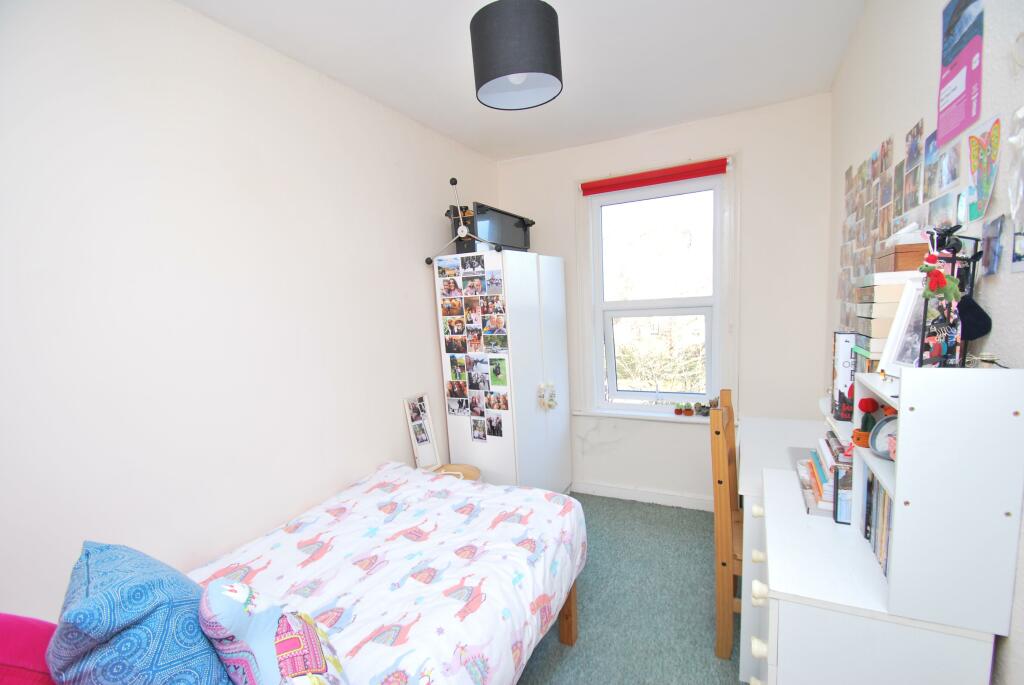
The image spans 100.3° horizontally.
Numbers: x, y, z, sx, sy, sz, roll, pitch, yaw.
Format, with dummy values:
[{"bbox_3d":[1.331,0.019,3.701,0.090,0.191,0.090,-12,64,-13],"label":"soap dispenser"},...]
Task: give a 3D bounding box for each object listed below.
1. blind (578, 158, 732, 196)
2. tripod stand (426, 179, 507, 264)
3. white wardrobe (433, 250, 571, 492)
[{"bbox_3d":[0.838,-1.001,2.603,0.864,0.085,0.060,0,7,25],"label":"blind"},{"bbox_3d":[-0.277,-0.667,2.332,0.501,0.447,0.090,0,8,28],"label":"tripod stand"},{"bbox_3d":[-0.010,0.289,2.772,0.467,1.659,0.745,1,7,31],"label":"white wardrobe"}]

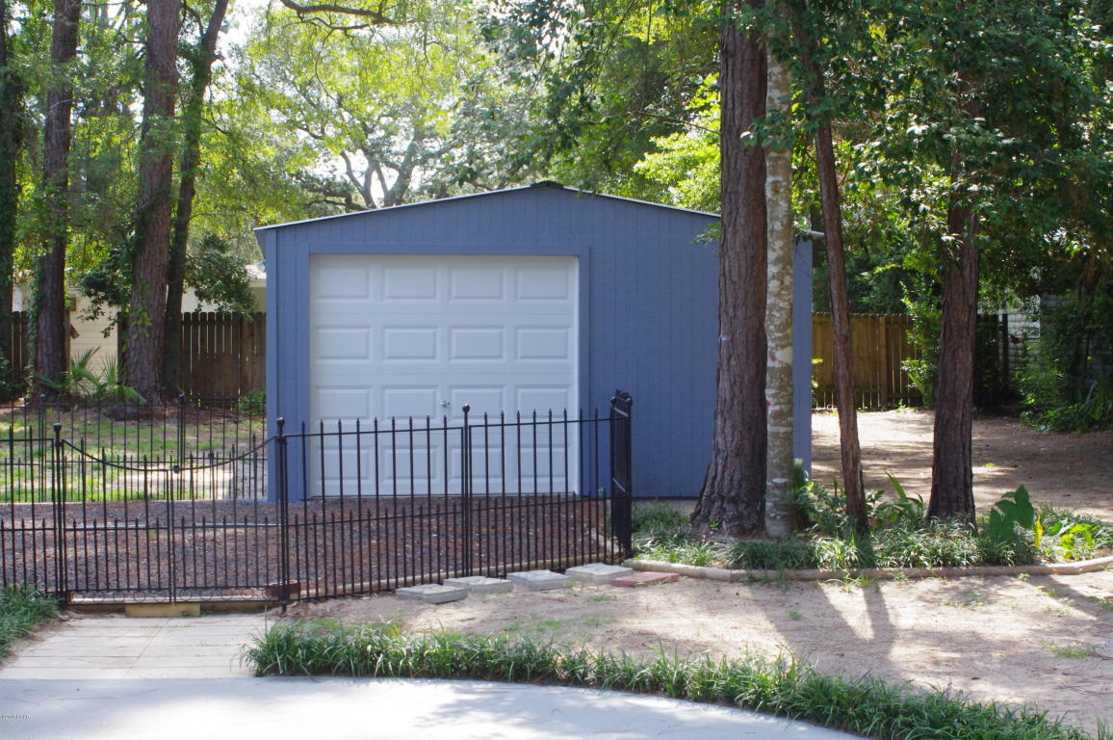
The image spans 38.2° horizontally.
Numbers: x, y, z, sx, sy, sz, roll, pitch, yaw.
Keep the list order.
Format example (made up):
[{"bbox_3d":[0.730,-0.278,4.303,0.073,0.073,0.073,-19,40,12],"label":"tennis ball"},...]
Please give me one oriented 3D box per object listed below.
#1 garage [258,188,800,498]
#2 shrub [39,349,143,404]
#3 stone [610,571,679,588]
[{"bbox_3d":[-0.587,-0.342,17.460,5.171,2.869,6.300,0,1,-9],"label":"garage"},{"bbox_3d":[-7.955,0.140,27.500,1.680,0.960,1.400,0,1,0],"label":"shrub"},{"bbox_3d":[0.540,1.296,9.861,0.210,0.045,0.405,1,2,38],"label":"stone"}]

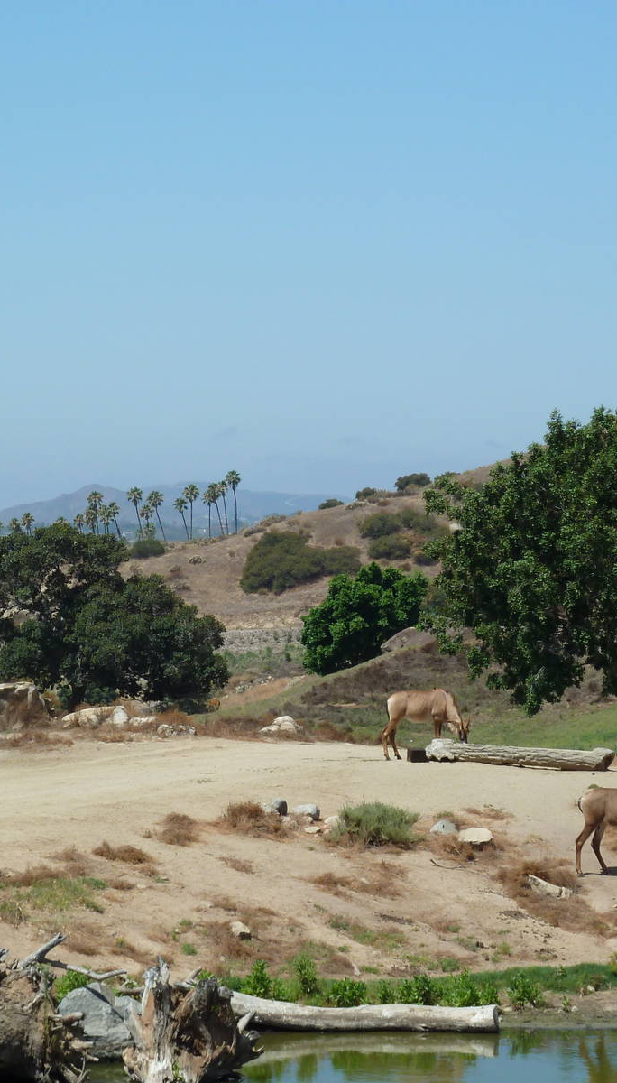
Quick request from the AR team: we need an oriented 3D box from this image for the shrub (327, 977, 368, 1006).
[{"bbox_3d":[0.490,5.697,43.600,0.510,0.430,0.470,0,0,0],"label":"shrub"}]

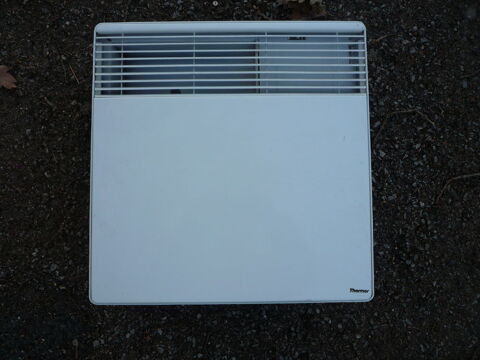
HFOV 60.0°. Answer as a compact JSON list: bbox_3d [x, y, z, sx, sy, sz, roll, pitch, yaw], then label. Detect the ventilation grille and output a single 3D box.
[{"bbox_3d":[-0.015,-0.192,0.685,0.447,0.020,0.109,0,86,0],"label":"ventilation grille"}]

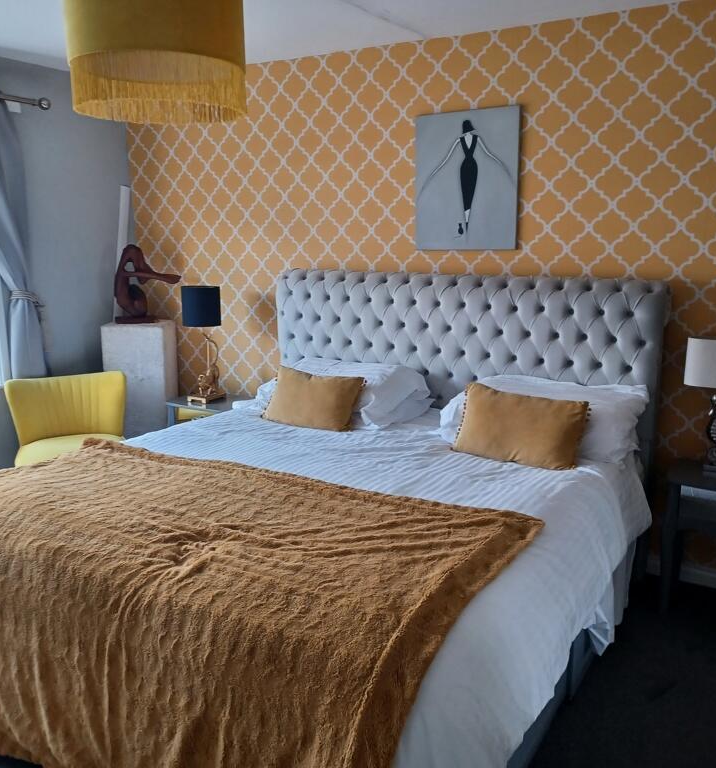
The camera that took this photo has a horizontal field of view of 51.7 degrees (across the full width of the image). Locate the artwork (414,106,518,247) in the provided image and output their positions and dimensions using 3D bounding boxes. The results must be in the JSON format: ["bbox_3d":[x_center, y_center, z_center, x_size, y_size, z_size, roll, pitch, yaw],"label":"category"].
[{"bbox_3d":[0.484,-0.903,3.305,0.500,0.600,0.030,7,14,32],"label":"artwork"}]

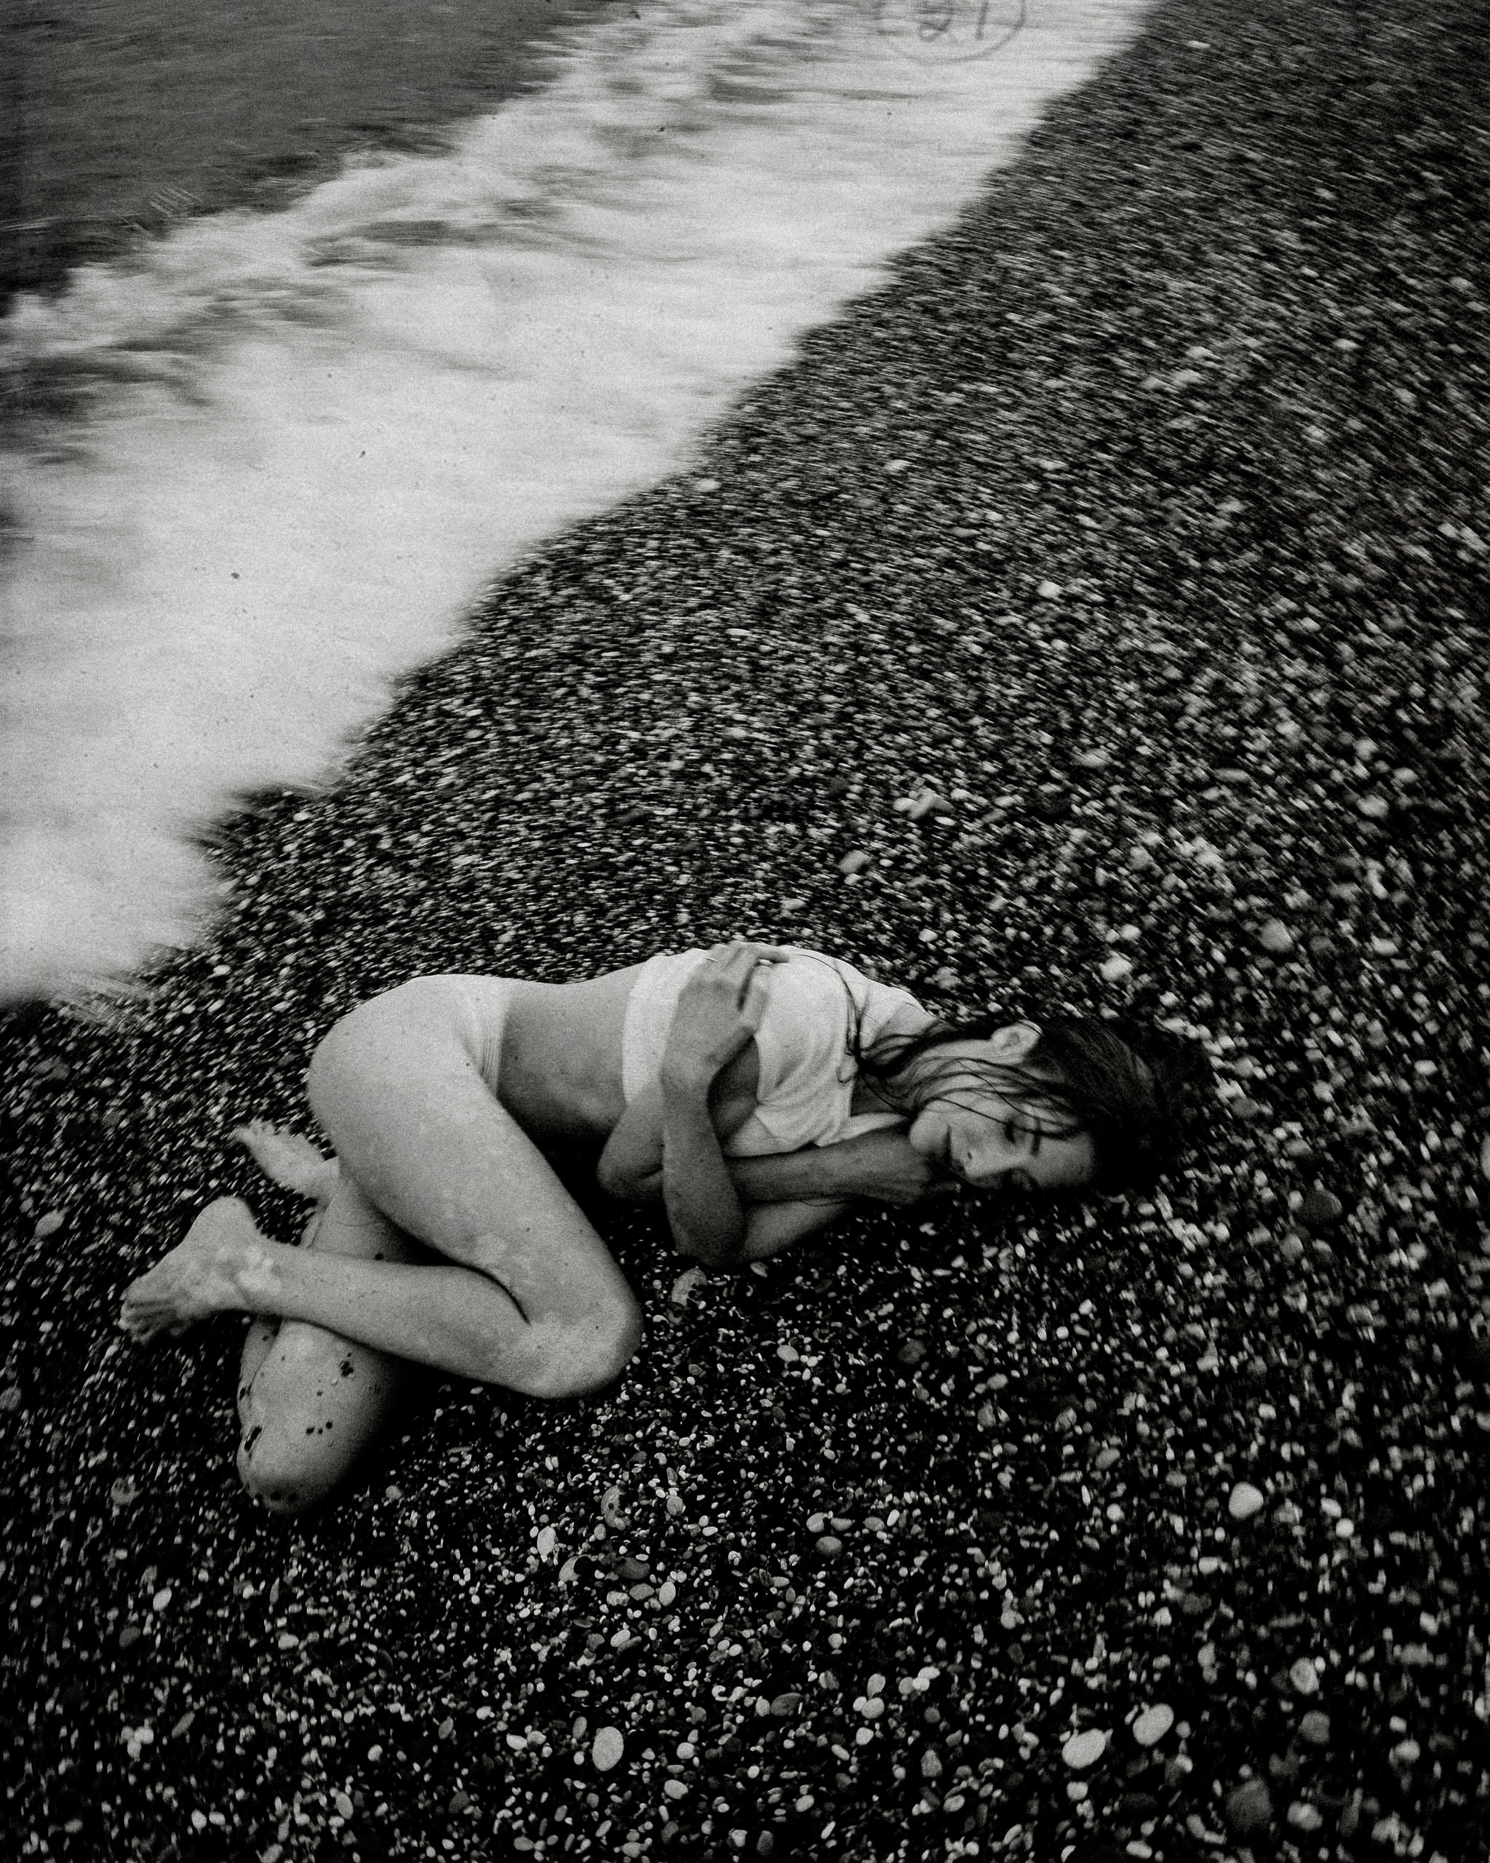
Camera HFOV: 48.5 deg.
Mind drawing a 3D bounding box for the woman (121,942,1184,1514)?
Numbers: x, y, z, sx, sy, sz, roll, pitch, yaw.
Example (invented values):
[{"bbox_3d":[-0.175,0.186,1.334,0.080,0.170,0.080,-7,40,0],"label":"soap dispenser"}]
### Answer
[{"bbox_3d":[-0.045,0.259,1.665,1.170,0.345,0.520,0,46,0],"label":"woman"}]

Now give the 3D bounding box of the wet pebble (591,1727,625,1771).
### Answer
[{"bbox_3d":[-0.121,0.718,1.452,0.027,0.017,0.036,7,46,7],"label":"wet pebble"}]

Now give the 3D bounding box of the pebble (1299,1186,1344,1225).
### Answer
[{"bbox_3d":[0.642,0.306,1.845,0.043,0.026,0.051,33,54,28],"label":"pebble"}]

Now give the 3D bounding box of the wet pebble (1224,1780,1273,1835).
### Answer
[{"bbox_3d":[0.432,0.750,1.418,0.036,0.022,0.043,31,53,26],"label":"wet pebble"}]

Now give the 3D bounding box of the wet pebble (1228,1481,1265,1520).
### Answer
[{"bbox_3d":[0.488,0.554,1.610,0.037,0.018,0.030,-33,54,-28],"label":"wet pebble"}]

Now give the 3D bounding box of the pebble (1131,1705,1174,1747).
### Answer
[{"bbox_3d":[0.361,0.703,1.466,0.043,0.018,0.025,-28,52,-25],"label":"pebble"}]

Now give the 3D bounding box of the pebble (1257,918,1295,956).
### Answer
[{"bbox_3d":[0.686,0.007,2.134,0.044,0.027,0.054,13,48,13],"label":"pebble"}]

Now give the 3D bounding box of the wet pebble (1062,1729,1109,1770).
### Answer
[{"bbox_3d":[0.297,0.717,1.452,0.043,0.018,0.026,-16,48,-15],"label":"wet pebble"}]

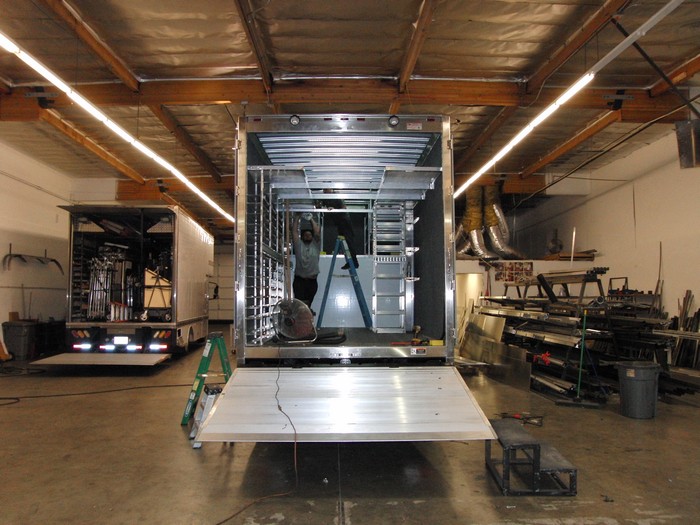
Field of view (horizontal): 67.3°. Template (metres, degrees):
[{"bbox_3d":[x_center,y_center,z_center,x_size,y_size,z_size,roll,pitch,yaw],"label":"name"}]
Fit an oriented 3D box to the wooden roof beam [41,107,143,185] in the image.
[{"bbox_3d":[-6.648,-2.999,13.547,0.130,0.280,7.200,0,-4,-2],"label":"wooden roof beam"}]

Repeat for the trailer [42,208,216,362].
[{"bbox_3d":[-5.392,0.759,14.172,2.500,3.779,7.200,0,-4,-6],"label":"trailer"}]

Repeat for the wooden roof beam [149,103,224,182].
[{"bbox_3d":[-4.169,-3.032,13.547,0.130,0.280,7.200,0,-4,-2],"label":"wooden roof beam"}]

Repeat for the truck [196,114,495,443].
[{"bbox_3d":[-0.102,0.359,8.386,2.500,3.675,7.700,0,-4,-1],"label":"truck"}]

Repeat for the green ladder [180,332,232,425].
[{"bbox_3d":[-1.802,1.535,7.058,0.740,1.166,0.470,0,-4,-2],"label":"green ladder"}]

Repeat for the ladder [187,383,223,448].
[{"bbox_3d":[-1.551,1.731,6.026,0.430,0.626,0.450,1,-4,-24],"label":"ladder"}]

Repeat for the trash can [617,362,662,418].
[{"bbox_3d":[3.924,1.730,7.199,0.540,0.700,0.540,-3,-5,28],"label":"trash can"}]

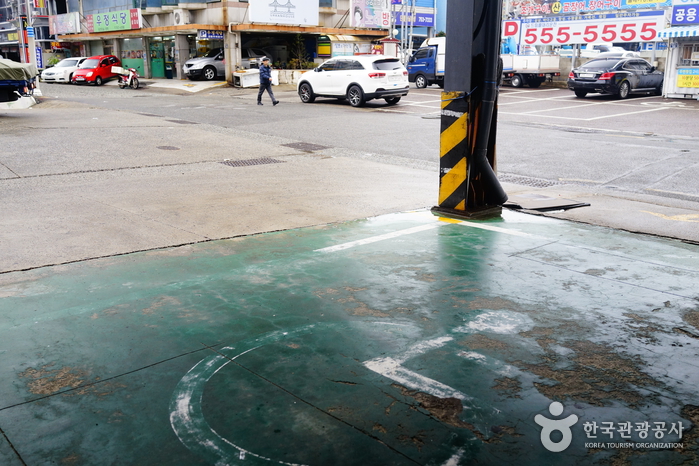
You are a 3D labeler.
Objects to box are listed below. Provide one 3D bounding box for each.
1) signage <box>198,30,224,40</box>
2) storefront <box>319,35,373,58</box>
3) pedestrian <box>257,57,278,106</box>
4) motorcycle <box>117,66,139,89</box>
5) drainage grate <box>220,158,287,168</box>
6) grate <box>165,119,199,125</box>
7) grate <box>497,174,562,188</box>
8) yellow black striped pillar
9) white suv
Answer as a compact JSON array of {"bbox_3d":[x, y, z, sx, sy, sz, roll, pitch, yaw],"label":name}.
[{"bbox_3d":[-7.417,-10.654,36.600,0.200,0.460,1.600,13,19,39],"label":"signage"},{"bbox_3d":[-0.200,-10.544,41.276,1.300,2.750,3.900,13,20,41],"label":"storefront"},{"bbox_3d":[-2.876,-5.366,24.100,0.720,1.680,0.520,2,15,7],"label":"pedestrian"},{"bbox_3d":[-10.978,-7.705,33.800,1.880,1.060,0.680,10,18,34],"label":"motorcycle"},{"bbox_3d":[-1.620,-1.169,11.431,1.000,0.050,0.580,-10,18,-34],"label":"drainage grate"},{"bbox_3d":[-4.420,-2.918,18.053,0.530,0.050,1.120,-11,18,-36],"label":"grate"},{"bbox_3d":[2.450,-0.727,9.758,0.500,0.050,1.000,-13,20,-41],"label":"grate"},{"bbox_3d":[1.269,-0.916,7.572,0.360,1.280,0.380,13,20,41],"label":"yellow black striped pillar"},{"bbox_3d":[0.050,-5.521,24.399,1.890,1.690,4.770,-13,20,-40],"label":"white suv"}]

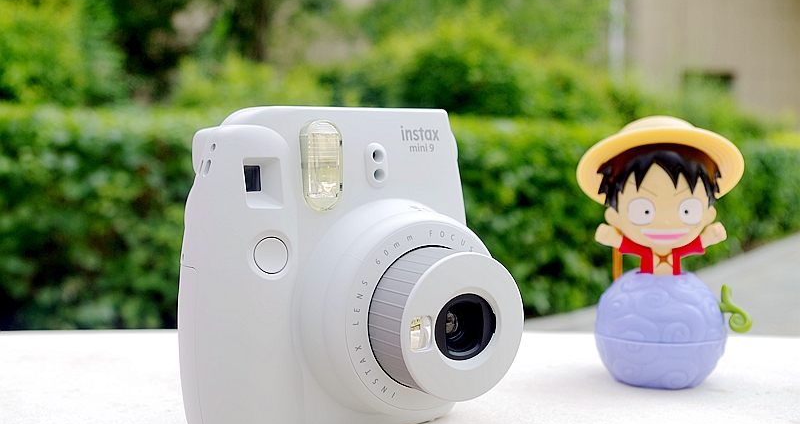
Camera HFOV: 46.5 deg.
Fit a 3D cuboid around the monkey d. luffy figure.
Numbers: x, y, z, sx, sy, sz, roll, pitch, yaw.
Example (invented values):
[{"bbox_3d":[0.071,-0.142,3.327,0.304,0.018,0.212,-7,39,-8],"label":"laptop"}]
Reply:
[{"bbox_3d":[0.118,0.016,0.420,0.076,0.118,0.064,1,4,9],"label":"monkey d. luffy figure"}]

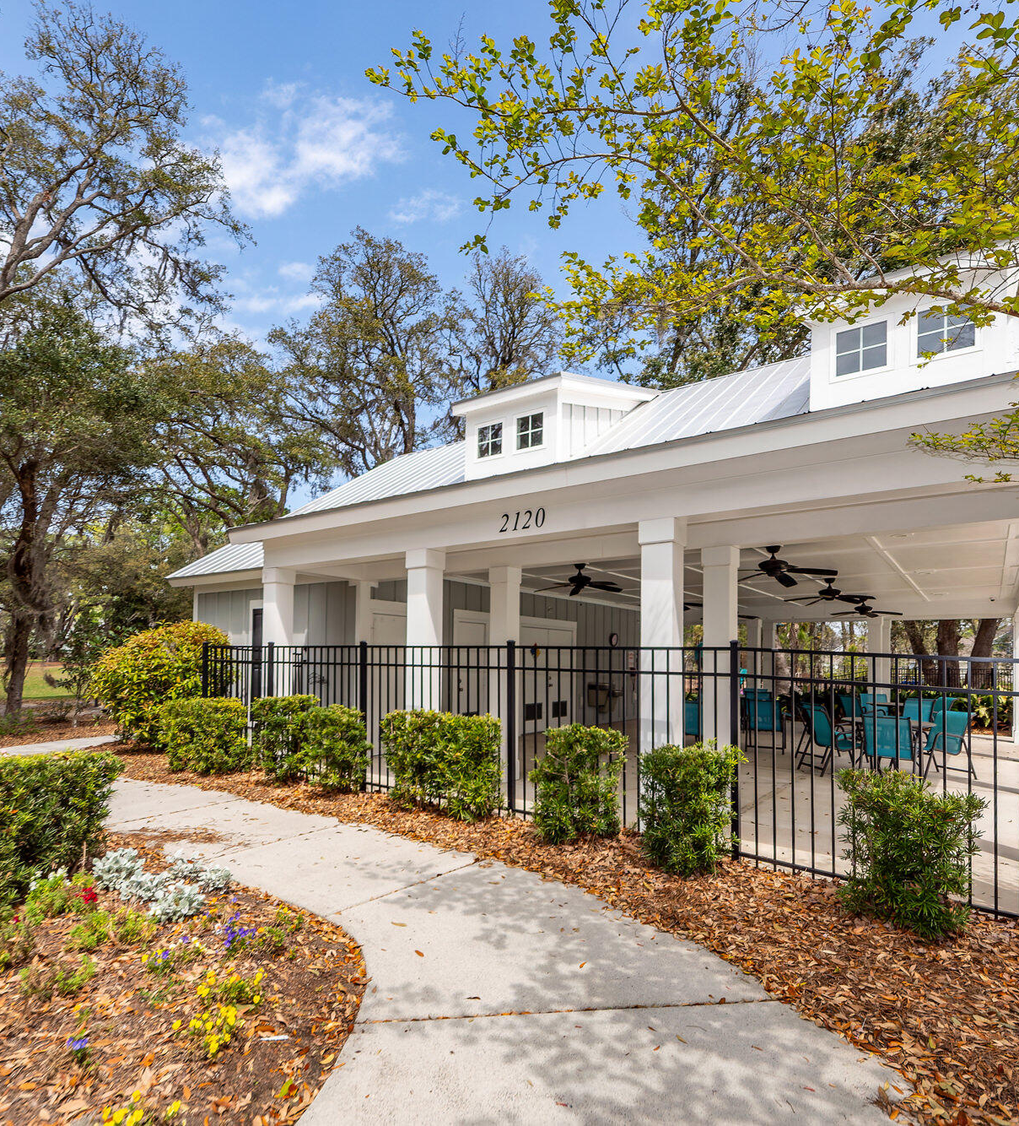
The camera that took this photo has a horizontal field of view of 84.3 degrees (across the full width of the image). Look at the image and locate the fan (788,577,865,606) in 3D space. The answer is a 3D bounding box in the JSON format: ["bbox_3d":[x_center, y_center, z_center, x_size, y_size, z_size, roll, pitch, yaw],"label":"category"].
[{"bbox_3d":[5.408,0.467,9.479,1.520,0.380,1.520,-1,-2,37],"label":"fan"}]

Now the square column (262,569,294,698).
[{"bbox_3d":[-3.146,1.455,7.657,0.326,2.728,0.326,-1,-2,37],"label":"square column"}]

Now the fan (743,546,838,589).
[{"bbox_3d":[3.352,0.025,7.100,1.380,0.380,1.380,-3,-5,38],"label":"fan"}]

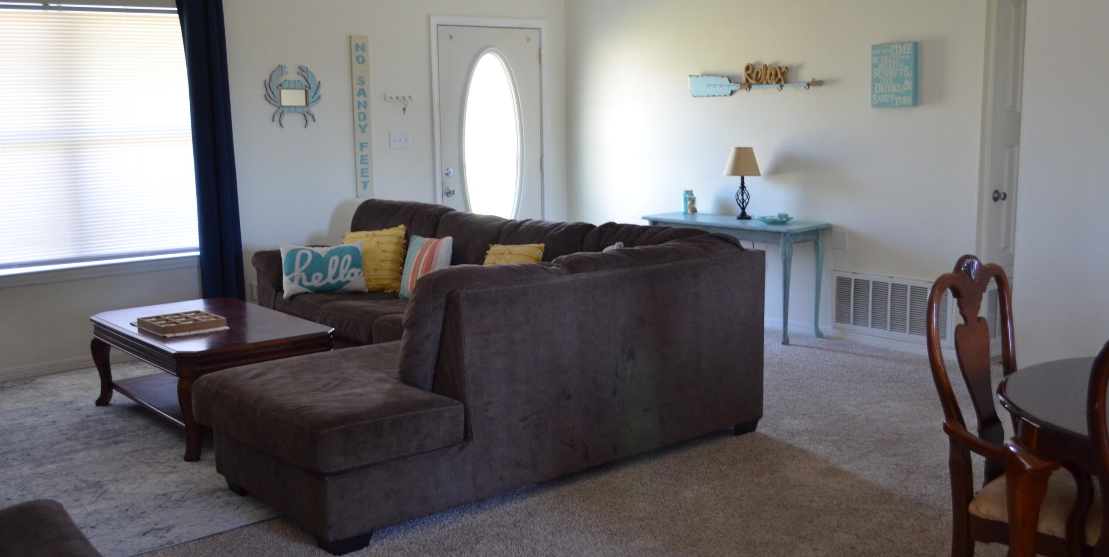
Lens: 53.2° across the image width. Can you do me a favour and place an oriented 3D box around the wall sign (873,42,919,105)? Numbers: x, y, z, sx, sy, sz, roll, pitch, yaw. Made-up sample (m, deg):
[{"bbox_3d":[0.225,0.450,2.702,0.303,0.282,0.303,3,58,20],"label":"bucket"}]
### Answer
[{"bbox_3d":[1.920,-1.147,6.259,0.045,0.356,0.275,-8,12,-39],"label":"wall sign"}]

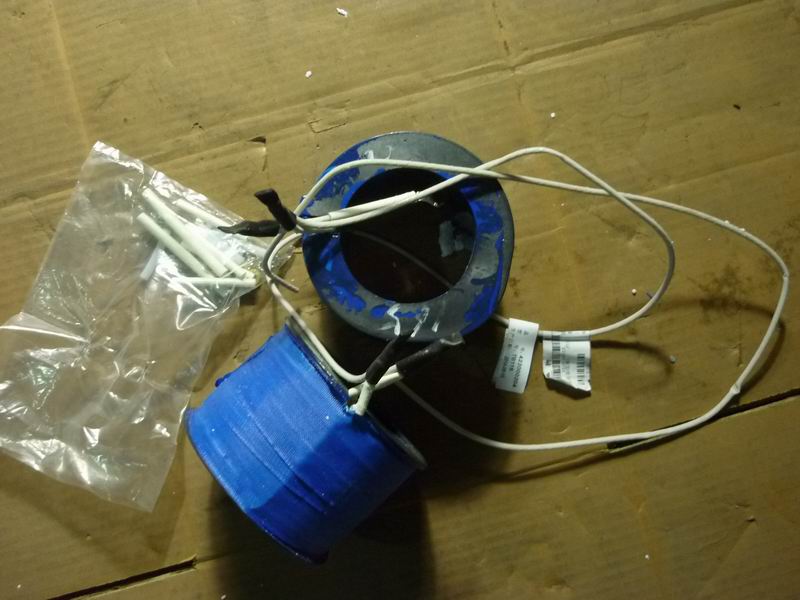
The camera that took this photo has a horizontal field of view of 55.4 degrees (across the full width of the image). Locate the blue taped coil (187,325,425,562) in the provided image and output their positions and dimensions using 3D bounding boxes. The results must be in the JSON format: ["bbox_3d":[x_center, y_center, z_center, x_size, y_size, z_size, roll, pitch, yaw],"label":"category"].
[{"bbox_3d":[-0.044,0.067,0.378,0.068,0.098,0.098,-44,88,-3],"label":"blue taped coil"}]

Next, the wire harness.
[{"bbox_3d":[0.070,0.004,0.393,0.274,0.075,0.152,0,88,0],"label":"wire harness"}]

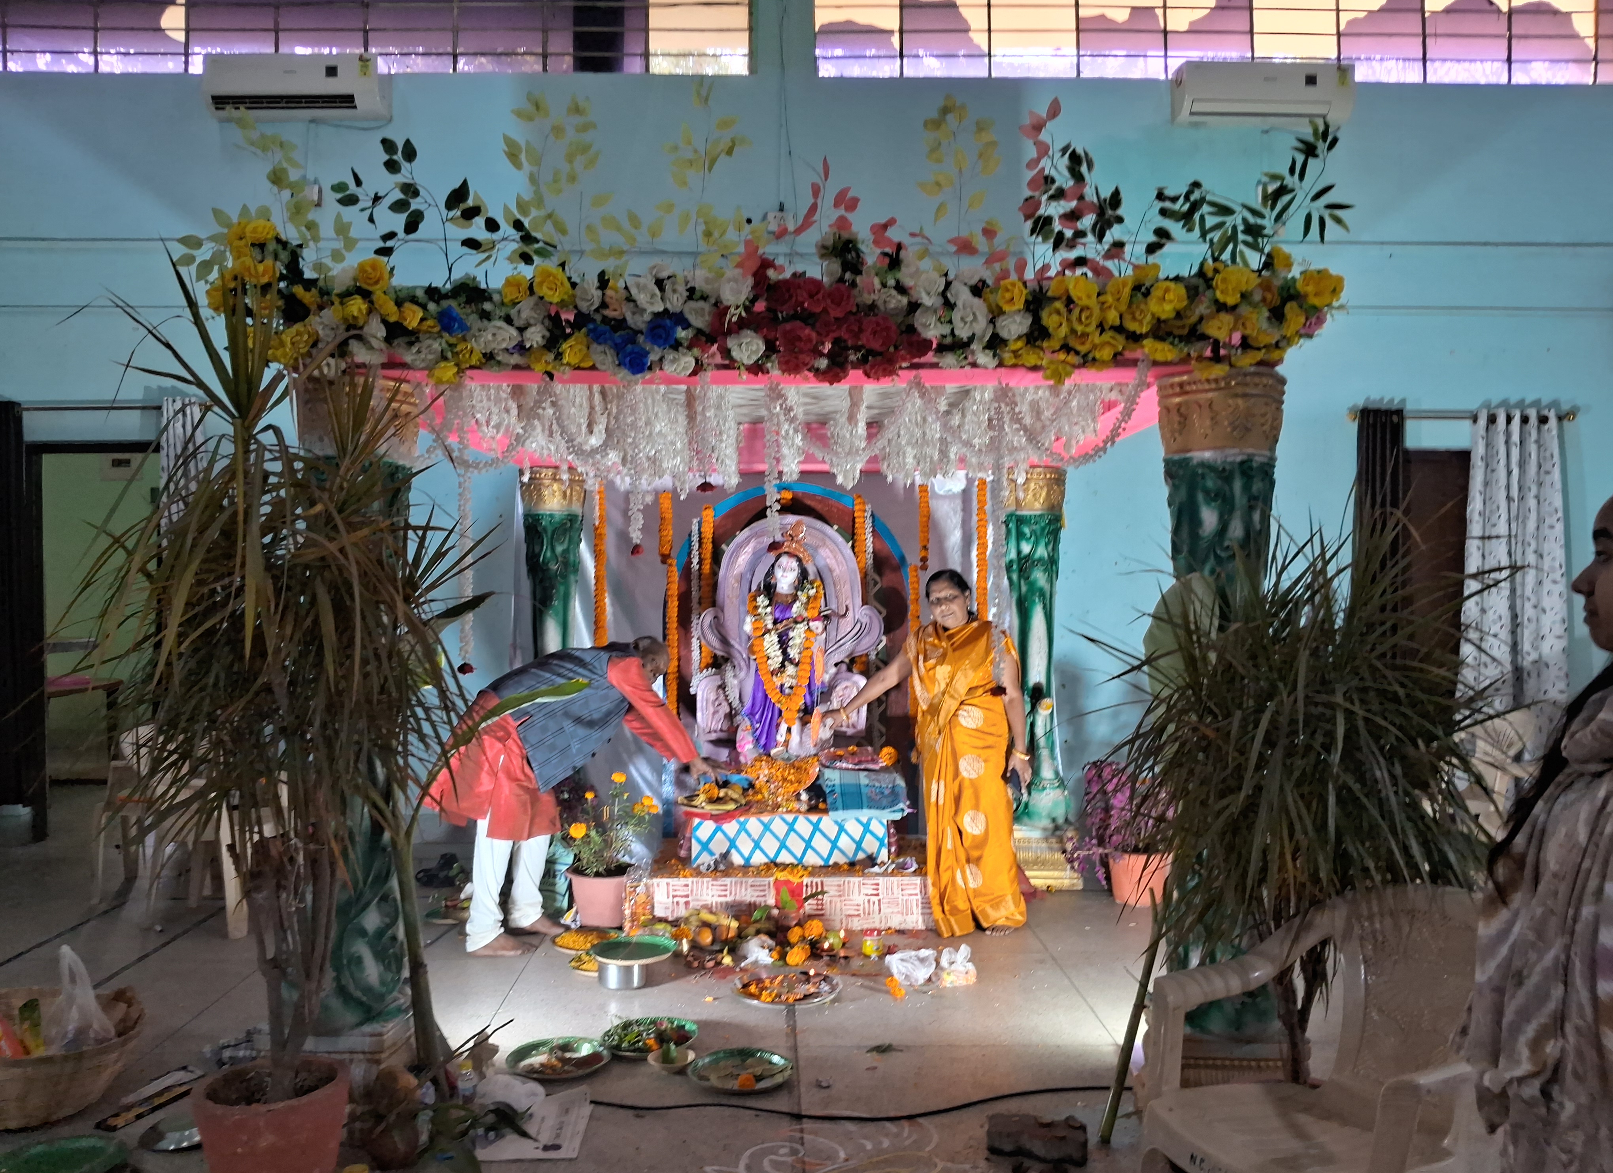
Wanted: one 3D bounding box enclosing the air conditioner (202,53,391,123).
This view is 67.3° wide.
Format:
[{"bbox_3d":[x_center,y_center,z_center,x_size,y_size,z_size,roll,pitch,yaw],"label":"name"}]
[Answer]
[{"bbox_3d":[-2.709,-2.653,6.450,0.910,0.285,0.220,0,1,-1],"label":"air conditioner"}]

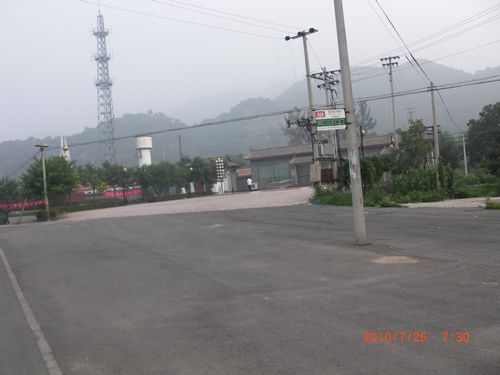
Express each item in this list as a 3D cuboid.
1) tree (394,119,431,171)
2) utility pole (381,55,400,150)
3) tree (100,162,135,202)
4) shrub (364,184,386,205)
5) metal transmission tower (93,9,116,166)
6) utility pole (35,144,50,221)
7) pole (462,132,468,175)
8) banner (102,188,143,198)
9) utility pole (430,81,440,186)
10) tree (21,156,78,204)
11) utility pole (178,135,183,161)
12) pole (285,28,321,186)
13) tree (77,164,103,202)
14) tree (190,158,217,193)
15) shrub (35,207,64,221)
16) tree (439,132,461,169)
[{"bbox_3d":[11.319,-2.631,36.000,2.600,4.300,2.600,-5,1,0],"label":"tree"},{"bbox_3d":[12.142,-5.500,44.000,1.600,10.500,0.300,-4,1,0],"label":"utility pole"},{"bbox_3d":[-13.505,-0.459,53.000,3.400,4.100,3.200,-5,1,0],"label":"tree"},{"bbox_3d":[5.792,0.346,24.000,1.000,0.900,0.950,-4,1,0],"label":"shrub"},{"bbox_3d":[-41.683,-24.808,150.000,6.000,53.000,6.000,-5,1,0],"label":"metal transmission tower"},{"bbox_3d":[-13.567,-0.294,34.000,0.900,5.000,0.300,-4,1,0],"label":"utility pole"},{"bbox_3d":[28.246,-4.119,68.000,0.400,6.100,0.300,-5,1,0],"label":"pole"},{"bbox_3d":[-14.712,0.692,60.000,4.700,0.650,0.080,-4,1,-9],"label":"banner"},{"bbox_3d":[11.375,-3.241,31.800,0.320,6.600,0.300,-5,1,0],"label":"utility pole"},{"bbox_3d":[-15.888,-0.394,41.000,4.500,4.200,4.300,-4,1,0],"label":"tree"},{"bbox_3d":[-9.880,-3.389,75.000,0.300,8.500,0.300,-5,1,0],"label":"utility pole"},{"bbox_3d":[3.925,-5.211,34.300,2.400,10.600,0.700,-4,1,33],"label":"pole"},{"bbox_3d":[-14.936,-0.236,49.000,2.700,3.800,2.700,-4,1,0],"label":"tree"},{"bbox_3d":[-5.219,-1.305,59.000,3.000,4.300,3.000,-4,1,0],"label":"tree"},{"bbox_3d":[-13.236,1.725,34.500,1.750,0.950,1.300,-4,1,0],"label":"shrub"},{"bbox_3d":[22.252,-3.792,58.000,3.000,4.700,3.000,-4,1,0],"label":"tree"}]

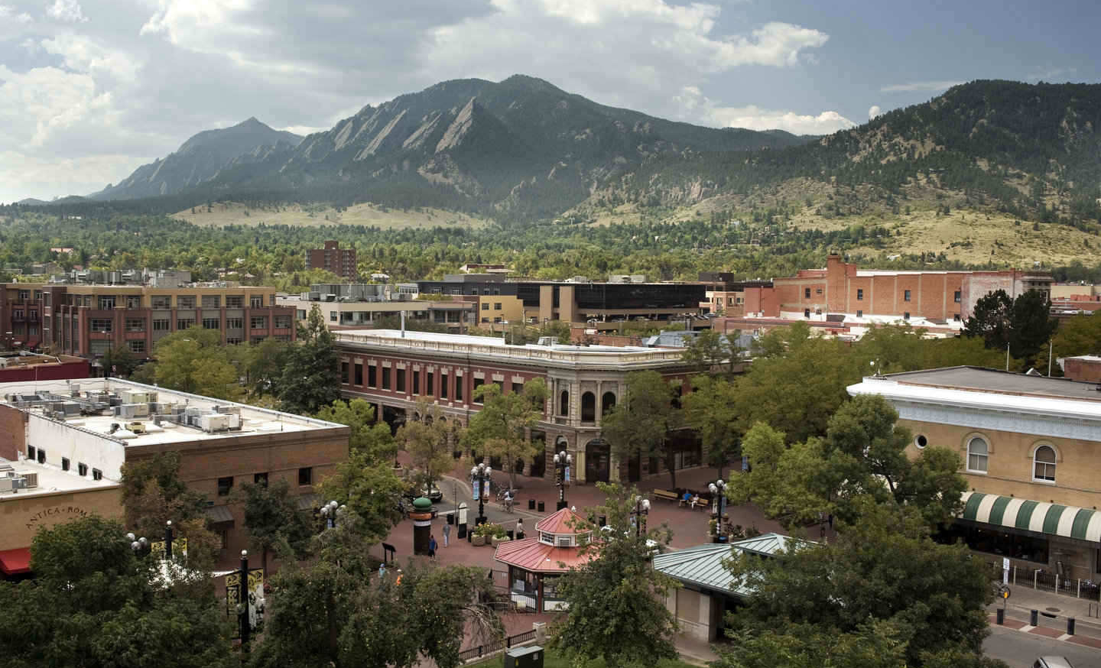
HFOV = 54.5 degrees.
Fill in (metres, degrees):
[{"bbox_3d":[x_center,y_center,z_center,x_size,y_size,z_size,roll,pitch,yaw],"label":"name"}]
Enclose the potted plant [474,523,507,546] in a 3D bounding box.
[{"bbox_3d":[-4.338,14.337,76.526,2.400,1.500,1.800,1,3,0],"label":"potted plant"}]

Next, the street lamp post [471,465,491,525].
[{"bbox_3d":[-5.074,11.878,79.594,1.450,4.637,1.450,-2,4,-43],"label":"street lamp post"}]

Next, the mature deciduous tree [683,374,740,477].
[{"bbox_3d":[15.424,8.925,102.572,5.600,10.220,5.600,1,3,9],"label":"mature deciduous tree"}]

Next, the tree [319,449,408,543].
[{"bbox_3d":[-12.135,11.077,69.021,5.900,7.280,5.900,0,3,0],"label":"tree"}]

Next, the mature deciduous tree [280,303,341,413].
[{"bbox_3d":[-26.013,4.393,115.576,6.600,15.570,6.600,-2,4,-42],"label":"mature deciduous tree"}]

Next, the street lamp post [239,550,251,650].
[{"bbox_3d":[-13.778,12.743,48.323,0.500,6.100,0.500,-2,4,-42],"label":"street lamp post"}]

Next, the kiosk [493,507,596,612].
[{"bbox_3d":[0.914,12.654,62.315,8.200,5.100,8.200,1,3,1],"label":"kiosk"}]

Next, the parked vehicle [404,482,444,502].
[{"bbox_3d":[-11.147,12.807,89.279,1.850,1.600,4.600,-2,4,-43],"label":"parked vehicle"}]

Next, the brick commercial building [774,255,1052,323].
[{"bbox_3d":[55.392,-1.553,168.855,9.800,21.000,42.400,-2,4,-42],"label":"brick commercial building"}]

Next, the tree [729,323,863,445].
[{"bbox_3d":[24.436,6.355,106.441,12.600,15.200,11.500,1,3,13],"label":"tree"}]

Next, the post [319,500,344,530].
[{"bbox_3d":[-13.752,12.944,67.733,1.500,4.920,1.500,0,3,-11],"label":"post"}]

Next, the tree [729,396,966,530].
[{"bbox_3d":[20.442,9.887,73.580,14.800,11.370,11.500,2,3,16],"label":"tree"}]

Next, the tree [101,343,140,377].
[{"bbox_3d":[-71.466,5.871,177.574,6.200,8.760,6.000,0,3,-22],"label":"tree"}]

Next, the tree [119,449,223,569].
[{"bbox_3d":[-22.983,11.196,64.665,6.000,8.470,5.600,0,3,-20],"label":"tree"}]

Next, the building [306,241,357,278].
[{"bbox_3d":[-128.331,-37.181,625.900,23.000,34.000,20.500,-2,4,-43],"label":"building"}]

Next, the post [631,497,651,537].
[{"bbox_3d":[5.599,12.569,67.595,1.400,4.700,1.400,-2,4,-42],"label":"post"}]

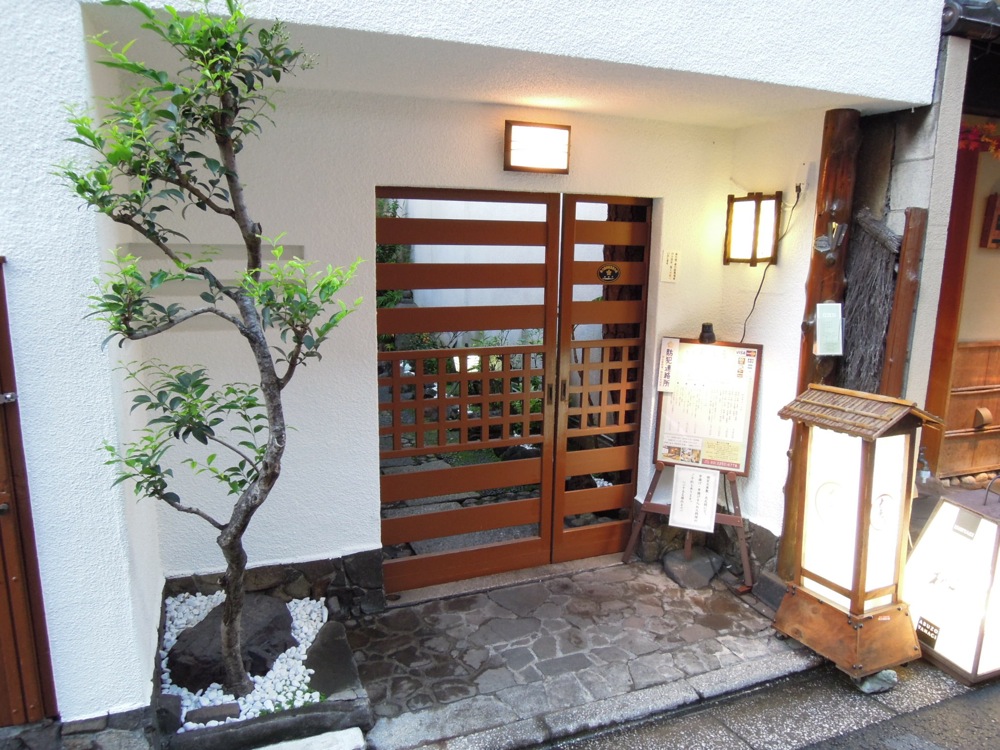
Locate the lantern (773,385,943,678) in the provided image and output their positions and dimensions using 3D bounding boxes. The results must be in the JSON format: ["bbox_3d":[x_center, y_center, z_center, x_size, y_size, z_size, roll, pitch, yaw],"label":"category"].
[{"bbox_3d":[1.348,0.579,2.664,0.350,1.035,0.445,-6,10,-23],"label":"lantern"}]

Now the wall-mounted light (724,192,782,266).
[{"bbox_3d":[1.133,-0.653,3.116,0.140,0.314,0.208,-4,11,-22],"label":"wall-mounted light"}]

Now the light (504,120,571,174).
[{"bbox_3d":[0.160,-0.953,2.919,0.280,0.195,0.065,-4,11,-22],"label":"light"}]

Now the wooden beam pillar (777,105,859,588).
[{"bbox_3d":[1.401,-0.076,3.047,0.150,2.050,0.150,-4,11,-22],"label":"wooden beam pillar"}]

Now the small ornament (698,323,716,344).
[{"bbox_3d":[0.944,-0.189,3.154,0.078,0.096,0.082,6,12,25],"label":"small ornament"}]

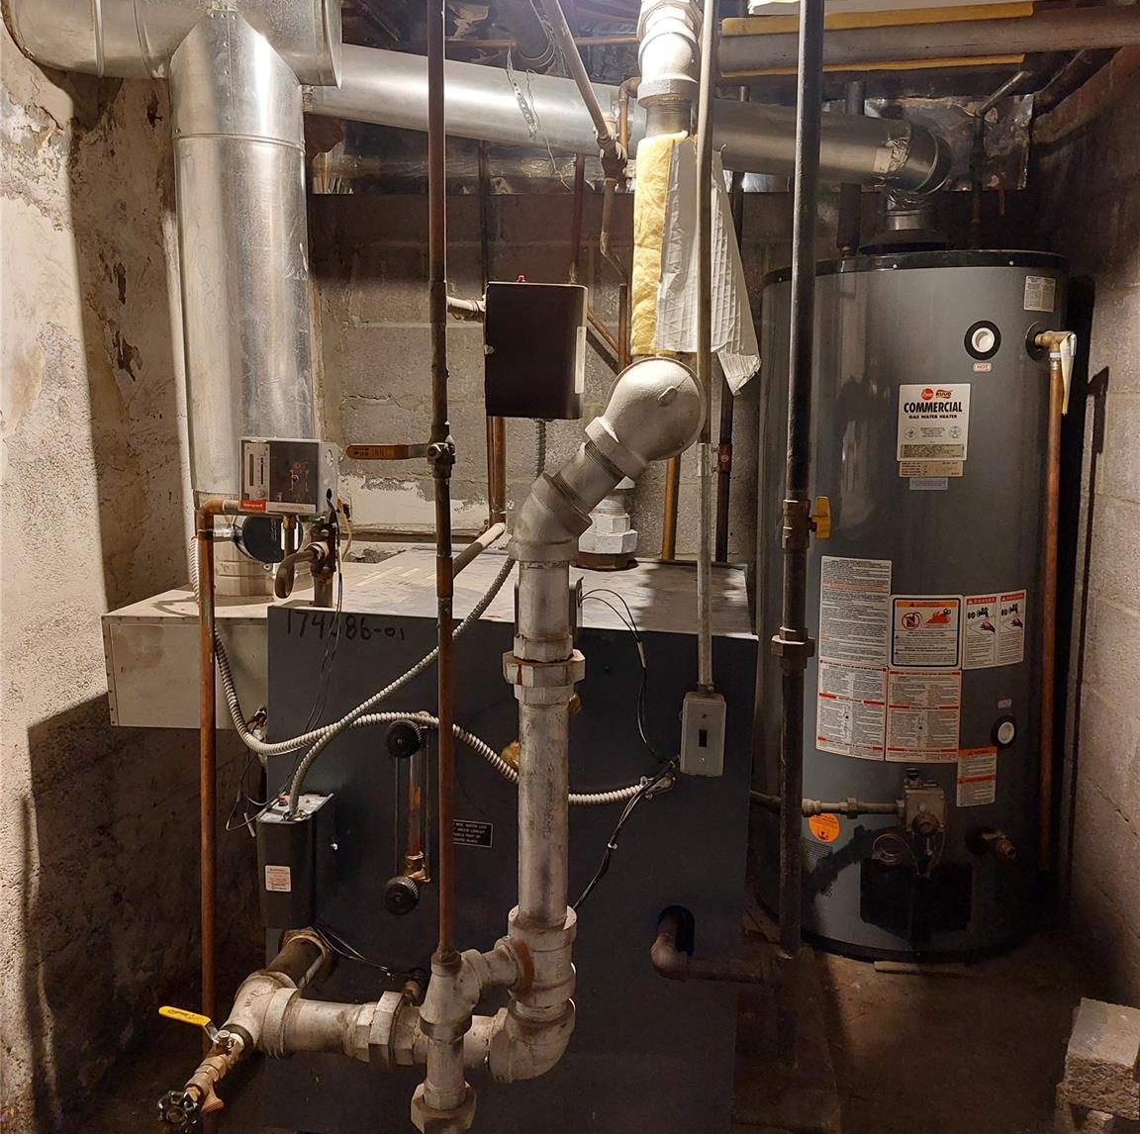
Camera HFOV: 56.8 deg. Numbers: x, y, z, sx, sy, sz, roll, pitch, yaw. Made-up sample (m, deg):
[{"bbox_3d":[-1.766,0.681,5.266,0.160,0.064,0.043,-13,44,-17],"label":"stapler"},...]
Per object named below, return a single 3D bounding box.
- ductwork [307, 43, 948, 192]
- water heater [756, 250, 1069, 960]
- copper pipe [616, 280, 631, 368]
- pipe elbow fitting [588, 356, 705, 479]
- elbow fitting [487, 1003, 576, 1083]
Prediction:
[{"bbox_3d":[0.172,-0.891,2.139,1.360,0.145,0.145,1,7,-15],"label":"ductwork"},{"bbox_3d":[0.748,0.068,2.400,0.645,1.445,0.670,1,8,11],"label":"water heater"},{"bbox_3d":[0.118,-0.522,2.300,0.017,0.200,0.017,0,7,0],"label":"copper pipe"},{"bbox_3d":[0.090,-0.175,1.235,0.125,0.130,0.110,0,7,0],"label":"pipe elbow fitting"},{"bbox_3d":[-0.047,0.579,1.280,0.105,0.094,0.080,0,7,0],"label":"elbow fitting"}]

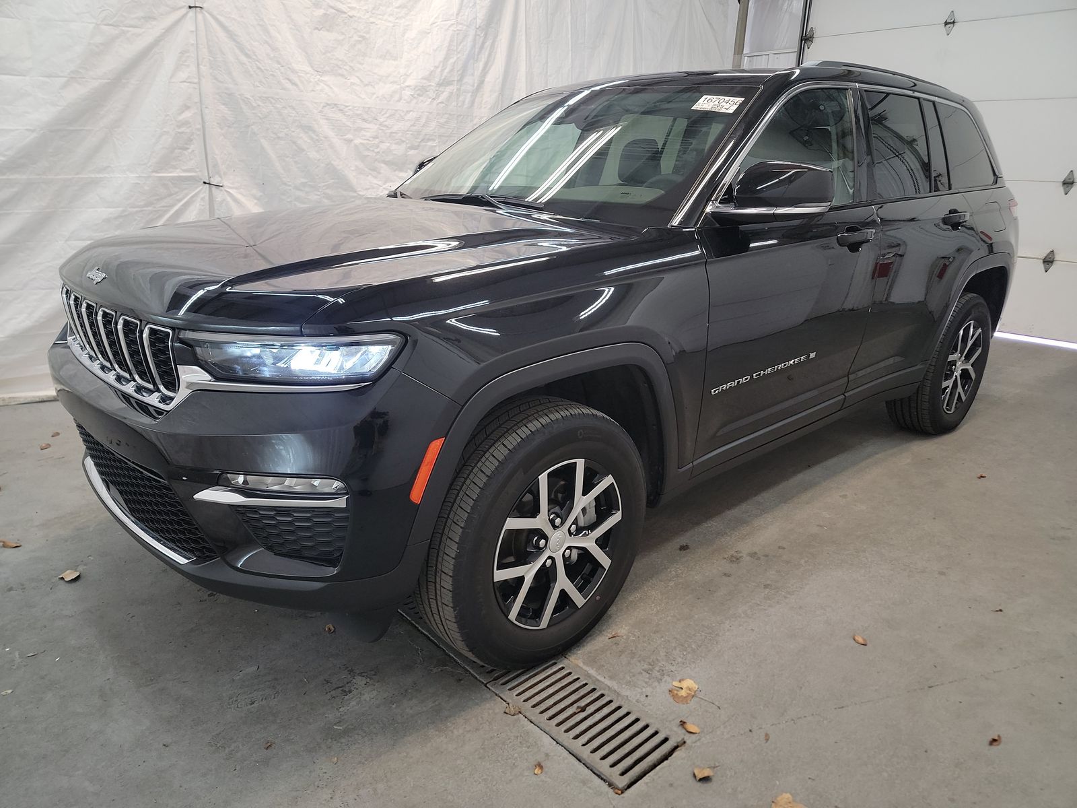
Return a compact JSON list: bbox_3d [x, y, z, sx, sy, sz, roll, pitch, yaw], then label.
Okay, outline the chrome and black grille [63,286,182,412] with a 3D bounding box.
[{"bbox_3d":[-1.191,-0.172,2.081,0.120,0.270,1.000,-15,23,-40],"label":"chrome and black grille"}]

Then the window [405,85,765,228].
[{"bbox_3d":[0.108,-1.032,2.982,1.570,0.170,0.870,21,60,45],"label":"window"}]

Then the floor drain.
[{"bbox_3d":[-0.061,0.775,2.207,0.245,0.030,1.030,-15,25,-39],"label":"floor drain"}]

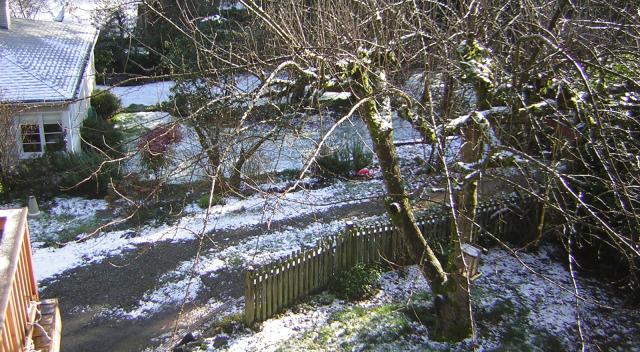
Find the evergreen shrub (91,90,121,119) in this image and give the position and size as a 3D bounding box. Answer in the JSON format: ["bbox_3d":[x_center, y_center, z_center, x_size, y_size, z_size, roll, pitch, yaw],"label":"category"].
[{"bbox_3d":[-8.246,-2.752,25.608,1.029,1.194,1.029,1,18,0],"label":"evergreen shrub"}]

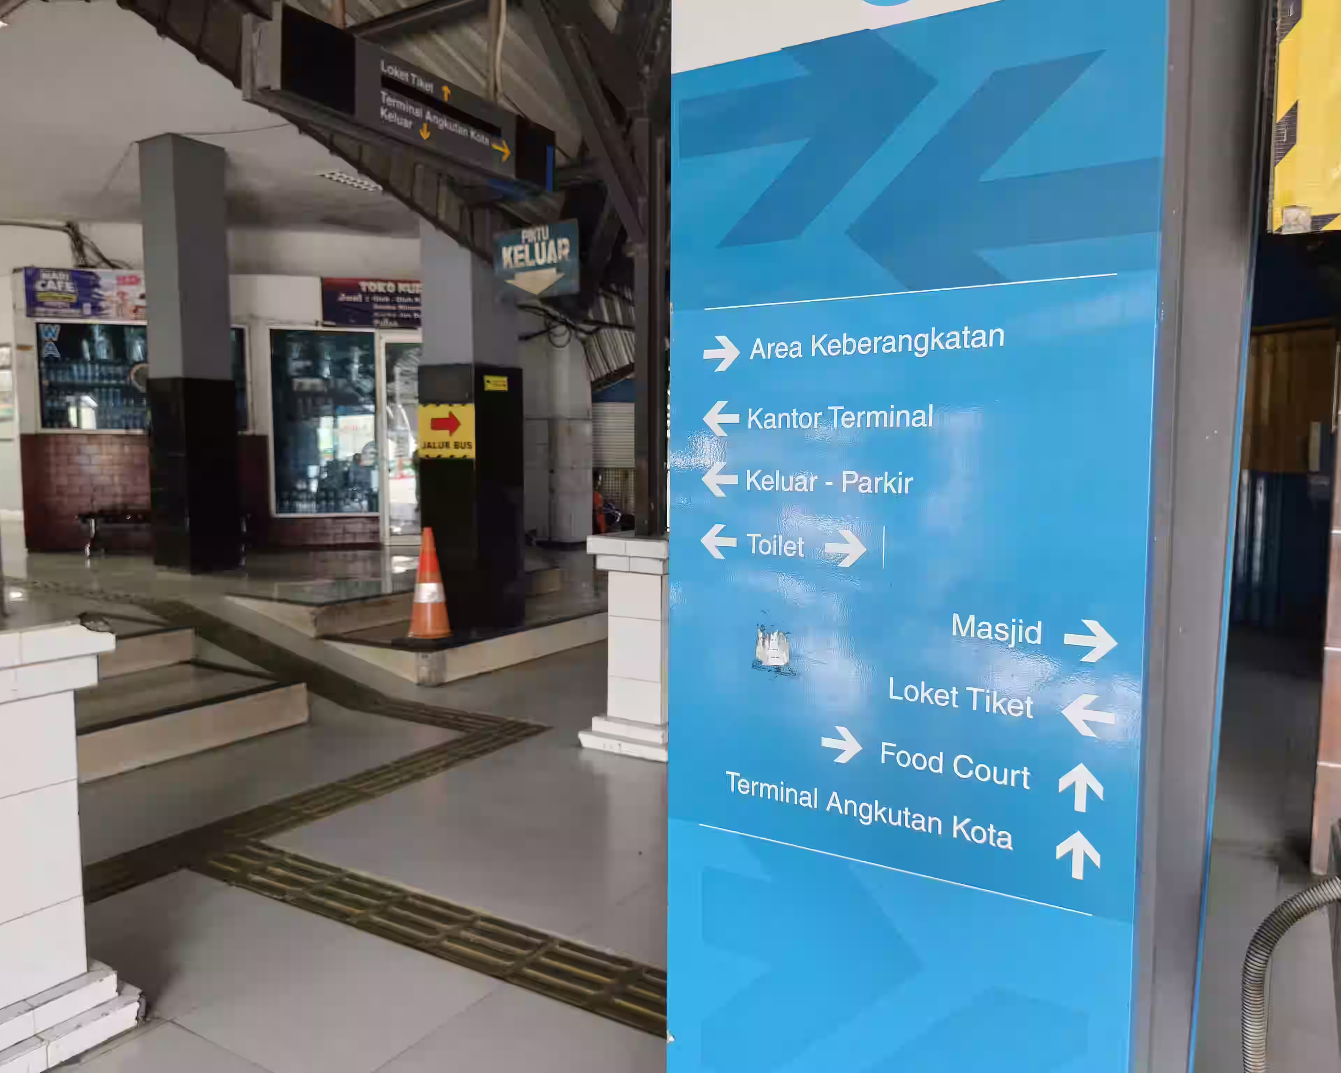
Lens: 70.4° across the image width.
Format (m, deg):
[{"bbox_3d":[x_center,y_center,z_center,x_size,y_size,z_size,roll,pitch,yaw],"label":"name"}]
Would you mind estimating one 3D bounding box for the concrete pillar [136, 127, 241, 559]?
[{"bbox_3d":[-4.298,-1.573,8.564,0.530,3.750,0.530,3,5,31],"label":"concrete pillar"}]

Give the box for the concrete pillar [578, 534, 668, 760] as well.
[{"bbox_3d":[-0.098,0.519,4.788,0.520,1.045,0.520,3,5,31],"label":"concrete pillar"}]

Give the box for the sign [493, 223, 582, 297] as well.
[{"bbox_3d":[-0.745,-1.536,5.300,0.590,0.410,0.040,3,5,31],"label":"sign"}]

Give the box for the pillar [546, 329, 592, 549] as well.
[{"bbox_3d":[-1.438,-1.414,13.514,0.600,3.200,0.600,3,5,31],"label":"pillar"}]

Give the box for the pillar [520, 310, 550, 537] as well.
[{"bbox_3d":[-1.872,-1.501,14.004,0.600,3.300,0.600,3,5,31],"label":"pillar"}]

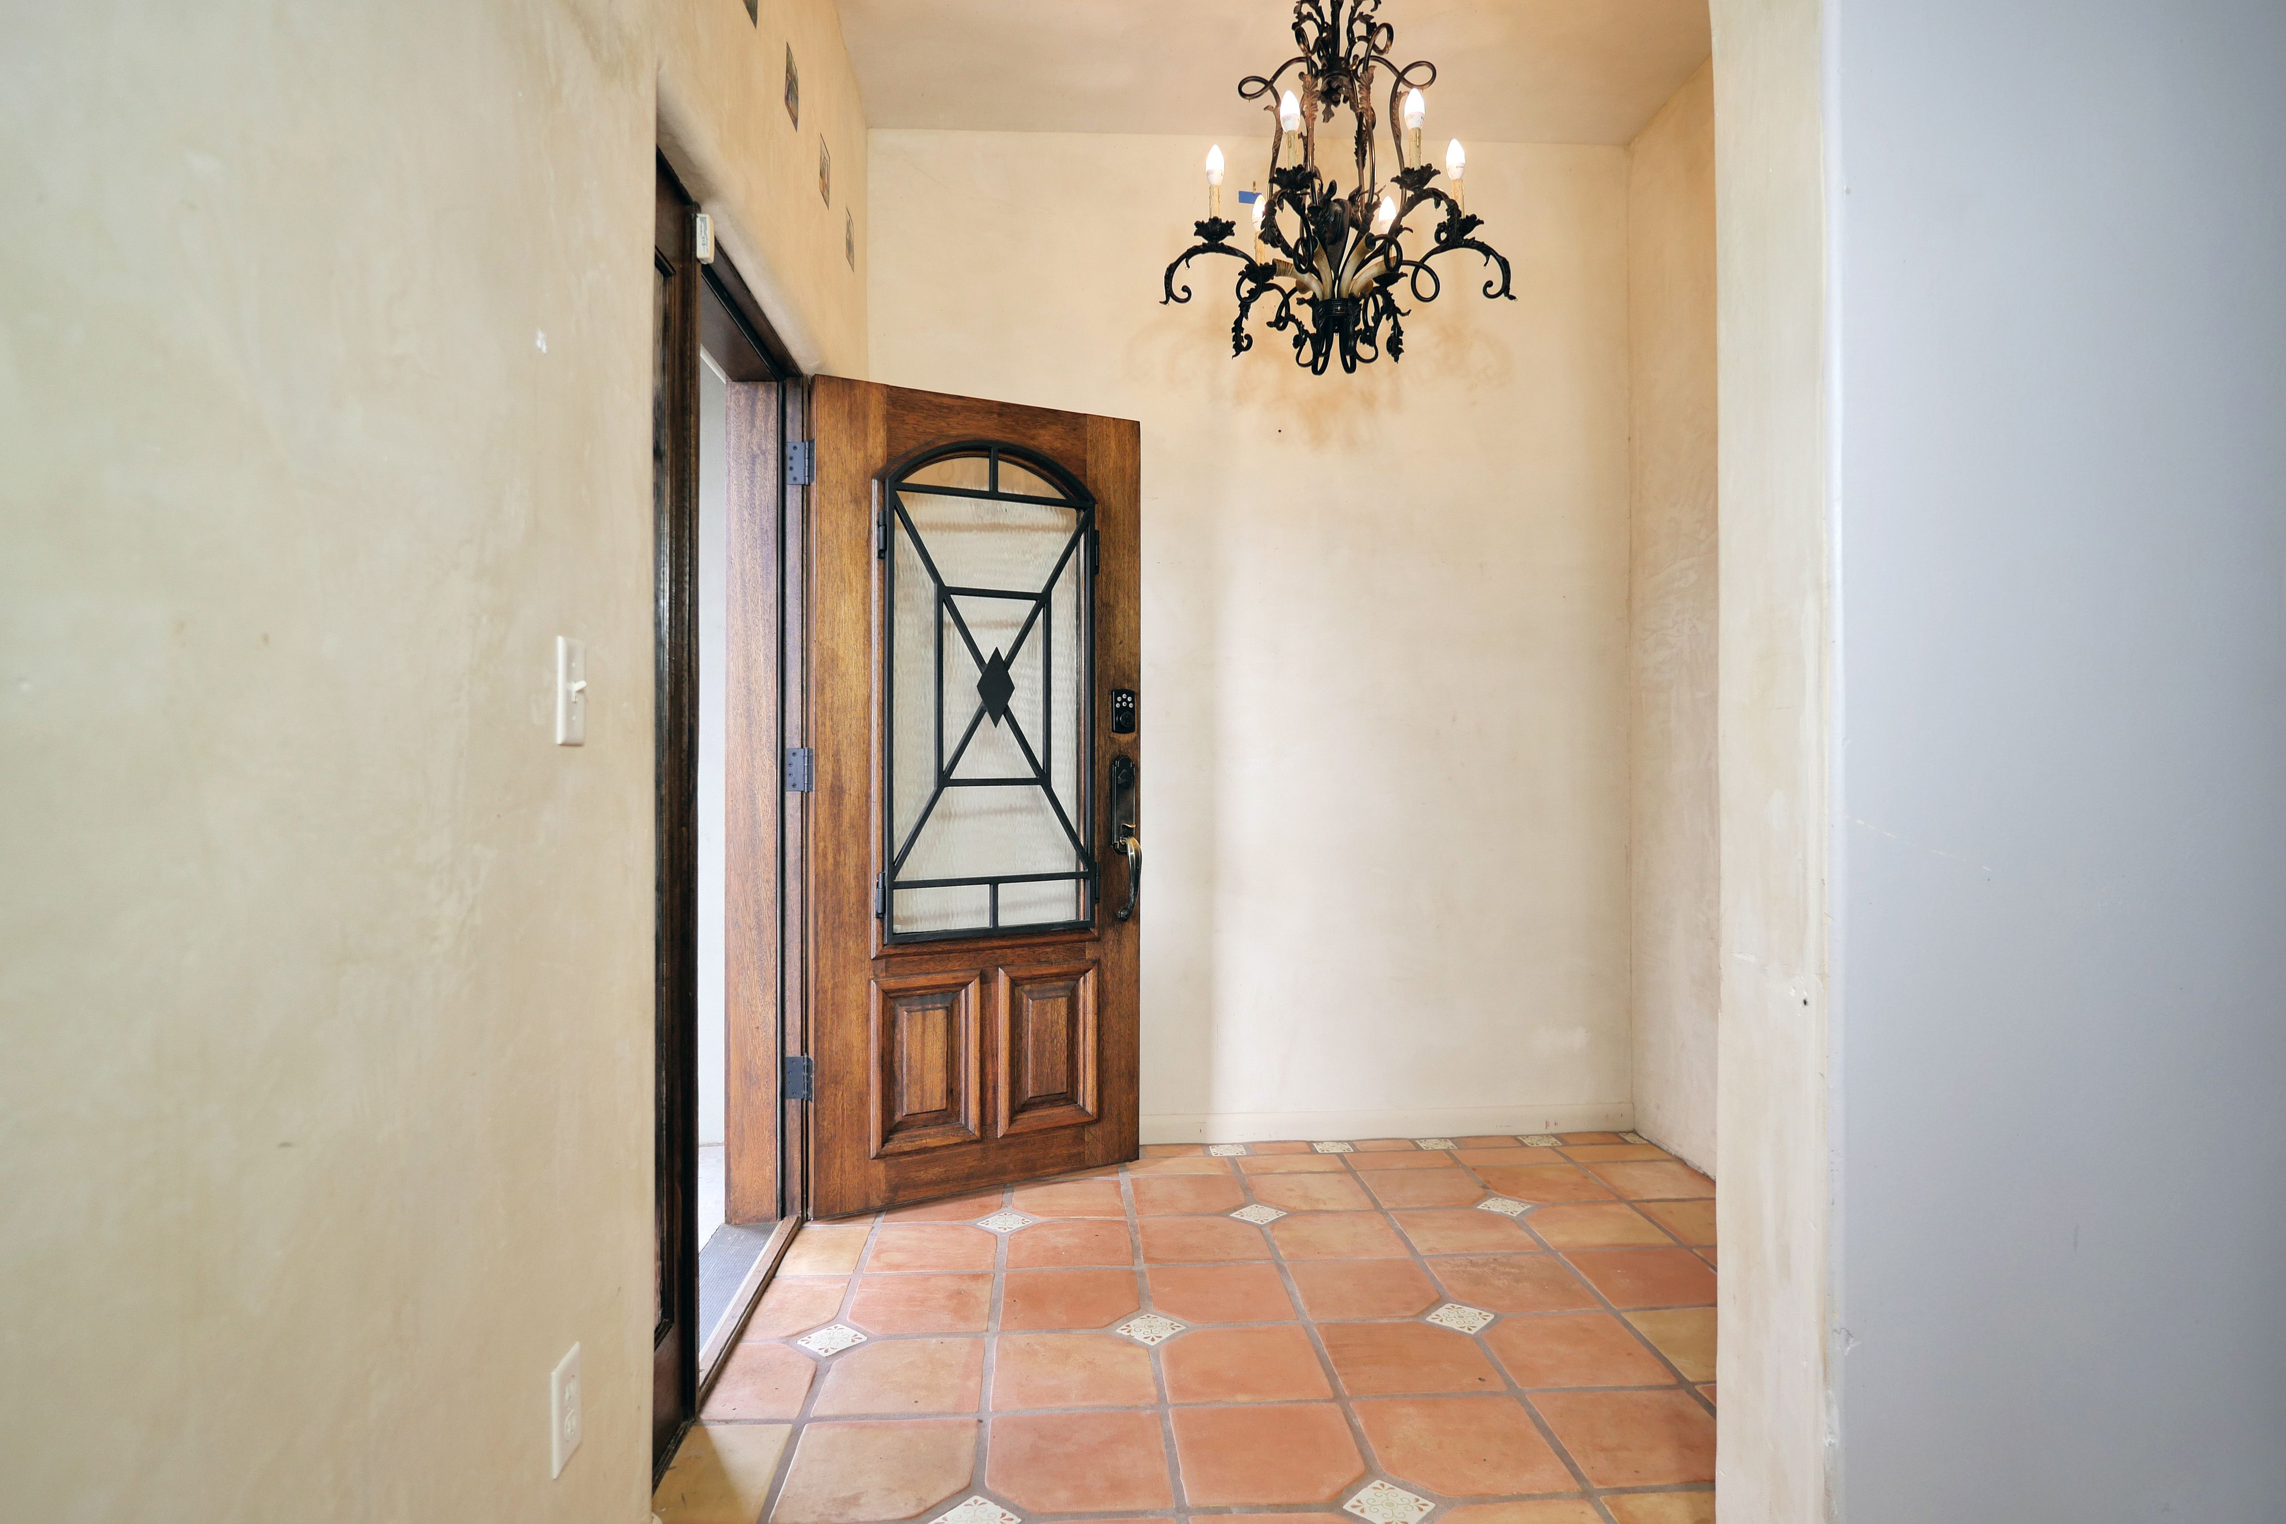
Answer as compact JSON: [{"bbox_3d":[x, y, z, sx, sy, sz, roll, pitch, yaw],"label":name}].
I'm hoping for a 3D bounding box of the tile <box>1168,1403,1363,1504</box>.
[{"bbox_3d":[0.208,1.146,1.880,0.298,0.020,0.264,0,0,-4],"label":"tile"}]

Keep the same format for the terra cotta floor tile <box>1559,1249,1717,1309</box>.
[{"bbox_3d":[1.124,1.143,2.516,0.302,0.016,0.276,0,0,-3],"label":"terra cotta floor tile"}]

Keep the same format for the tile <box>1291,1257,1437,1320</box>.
[{"bbox_3d":[0.483,1.146,2.468,0.298,0.020,0.264,0,0,-4],"label":"tile"}]

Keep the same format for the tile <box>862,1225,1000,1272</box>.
[{"bbox_3d":[-0.484,1.143,2.669,0.288,0.016,0.262,0,0,-3],"label":"tile"}]

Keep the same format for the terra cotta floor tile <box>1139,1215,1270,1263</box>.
[{"bbox_3d":[0.144,1.118,2.660,0.282,0.015,0.253,0,0,-4],"label":"terra cotta floor tile"}]

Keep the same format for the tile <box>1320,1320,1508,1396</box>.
[{"bbox_3d":[0.493,1.115,2.131,0.282,0.015,0.253,0,0,-4],"label":"tile"}]

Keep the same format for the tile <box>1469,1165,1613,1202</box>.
[{"bbox_3d":[1.073,1.143,3.070,0.310,0.016,0.270,0,0,-3],"label":"tile"}]

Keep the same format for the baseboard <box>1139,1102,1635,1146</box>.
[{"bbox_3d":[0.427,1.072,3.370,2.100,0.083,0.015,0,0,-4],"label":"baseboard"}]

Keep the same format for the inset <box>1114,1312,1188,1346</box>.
[{"bbox_3d":[0.016,1.141,2.287,0.100,0.012,0.100,0,0,41],"label":"inset"}]

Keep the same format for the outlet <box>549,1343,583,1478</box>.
[{"bbox_3d":[-0.648,0.729,1.285,0.010,0.117,0.070,0,0,-4],"label":"outlet"}]

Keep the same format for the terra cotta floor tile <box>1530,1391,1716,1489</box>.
[{"bbox_3d":[0.822,1.113,1.878,0.282,0.015,0.253,0,0,-4],"label":"terra cotta floor tile"}]

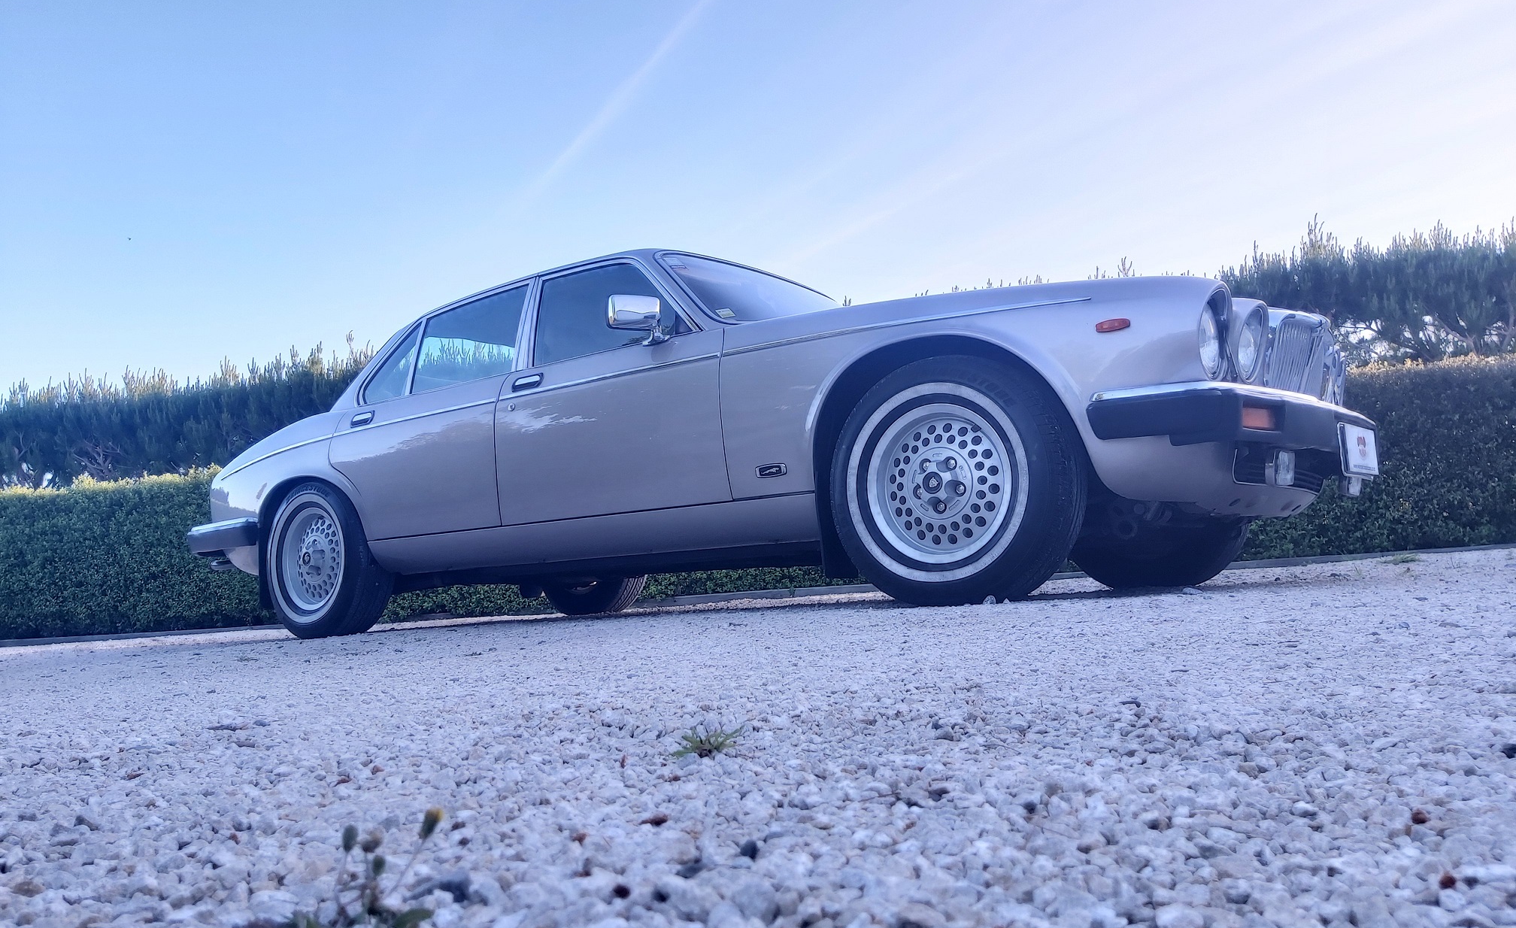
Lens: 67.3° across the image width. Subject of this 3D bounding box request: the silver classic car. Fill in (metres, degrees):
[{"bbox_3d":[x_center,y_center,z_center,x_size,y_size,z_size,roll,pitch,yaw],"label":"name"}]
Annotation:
[{"bbox_3d":[-0.326,-0.081,4.616,4.960,1.370,1.810,-8,-8,36],"label":"silver classic car"}]

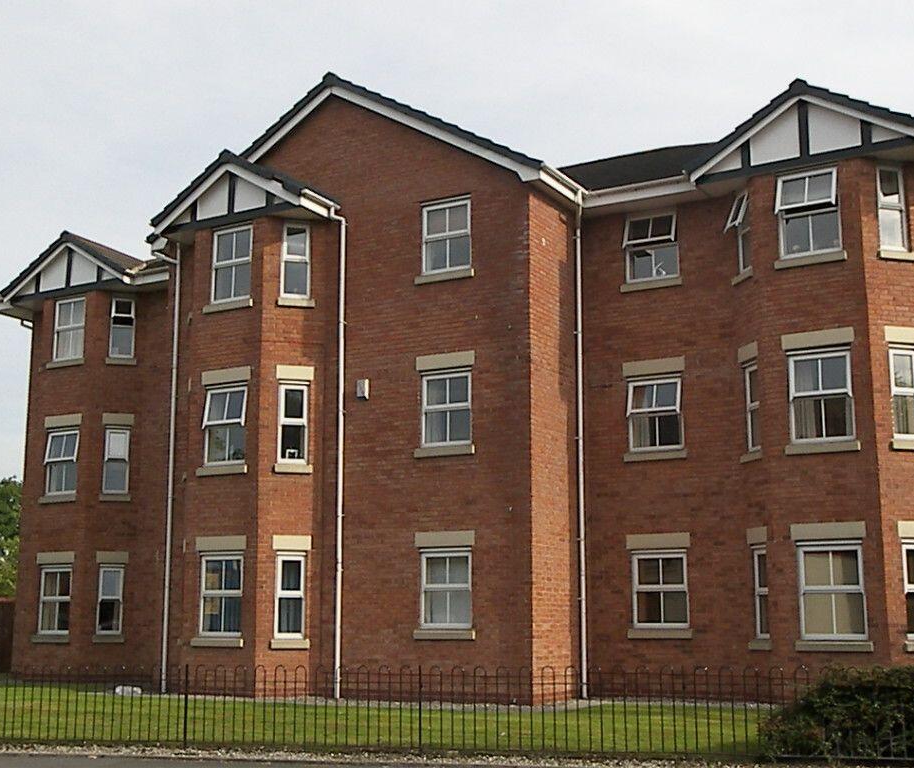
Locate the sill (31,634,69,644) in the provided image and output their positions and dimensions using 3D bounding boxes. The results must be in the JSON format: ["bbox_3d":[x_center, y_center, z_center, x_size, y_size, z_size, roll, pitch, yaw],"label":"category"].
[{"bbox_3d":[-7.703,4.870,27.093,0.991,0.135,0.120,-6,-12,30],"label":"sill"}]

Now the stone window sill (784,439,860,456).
[{"bbox_3d":[5.089,0.898,19.727,1.030,0.140,0.120,-6,-11,30],"label":"stone window sill"}]

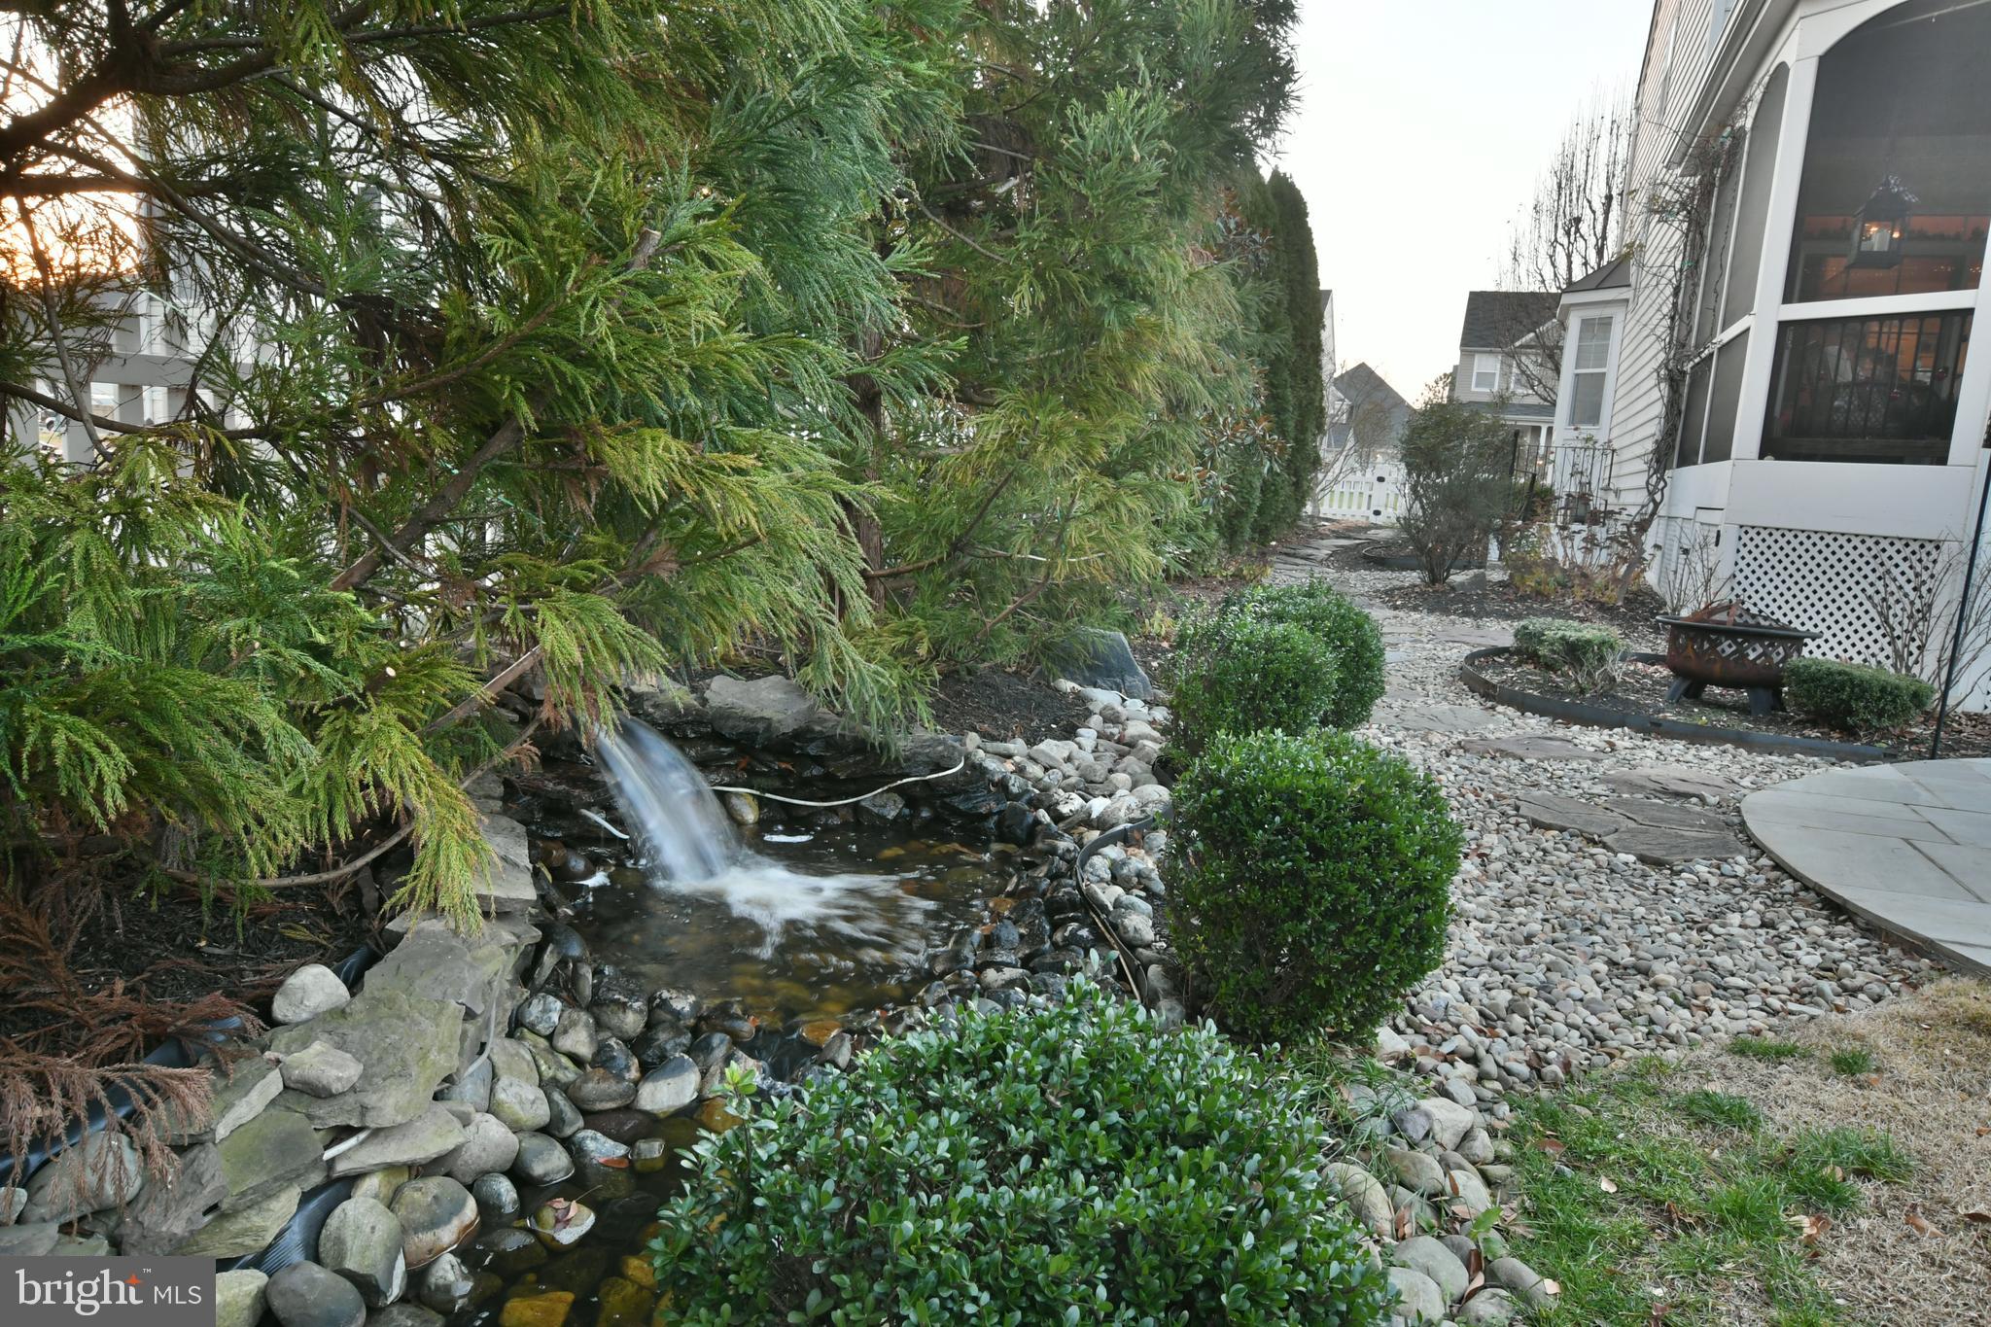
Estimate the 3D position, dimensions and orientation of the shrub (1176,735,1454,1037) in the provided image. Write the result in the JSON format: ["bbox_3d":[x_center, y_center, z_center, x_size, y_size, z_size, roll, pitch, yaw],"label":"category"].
[{"bbox_3d":[0.713,0.498,3.039,0.637,0.675,0.637,4,9,0],"label":"shrub"}]

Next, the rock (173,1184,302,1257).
[{"bbox_3d":[-1.168,0.860,2.044,0.197,0.091,0.134,1,9,-15],"label":"rock"}]

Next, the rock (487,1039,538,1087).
[{"bbox_3d":[-1.103,0.922,3.038,0.118,0.121,0.162,-1,9,-20],"label":"rock"}]

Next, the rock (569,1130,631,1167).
[{"bbox_3d":[-0.862,1.074,2.891,0.135,0.100,0.133,-1,9,-17],"label":"rock"}]

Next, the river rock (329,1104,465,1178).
[{"bbox_3d":[-1.042,0.830,2.313,0.235,0.059,0.197,-1,10,-30],"label":"river rock"}]

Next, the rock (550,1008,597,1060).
[{"bbox_3d":[-1.038,0.919,3.275,0.109,0.122,0.163,-1,9,-18],"label":"rock"}]

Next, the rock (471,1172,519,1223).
[{"bbox_3d":[-0.900,0.960,2.386,0.084,0.086,0.089,4,9,0],"label":"rock"}]

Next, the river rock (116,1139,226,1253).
[{"bbox_3d":[-1.262,0.816,2.029,0.171,0.129,0.157,0,9,-20],"label":"river rock"}]

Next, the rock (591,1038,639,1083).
[{"bbox_3d":[-0.917,0.963,3.215,0.115,0.105,0.140,0,9,-16],"label":"rock"}]

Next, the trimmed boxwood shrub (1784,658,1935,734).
[{"bbox_3d":[4.924,0.184,7.590,0.730,0.330,0.620,4,9,0],"label":"trimmed boxwood shrub"}]

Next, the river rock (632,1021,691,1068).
[{"bbox_3d":[-0.844,0.975,3.358,0.157,0.131,0.175,0,9,-14],"label":"river rock"}]

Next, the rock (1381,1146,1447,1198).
[{"bbox_3d":[0.757,0.917,2.398,0.127,0.073,0.093,11,11,39],"label":"rock"}]

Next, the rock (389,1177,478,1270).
[{"bbox_3d":[-1.060,1.063,2.512,0.165,0.154,0.205,-2,9,-23],"label":"rock"}]

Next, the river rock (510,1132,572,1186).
[{"bbox_3d":[-0.852,0.932,2.496,0.114,0.091,0.104,4,9,0],"label":"river rock"}]

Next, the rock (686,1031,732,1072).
[{"bbox_3d":[-0.718,0.991,3.347,0.116,0.109,0.146,0,9,-12],"label":"rock"}]

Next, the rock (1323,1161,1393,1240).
[{"bbox_3d":[0.626,0.925,2.288,0.088,0.088,0.161,1,9,-18],"label":"rock"}]

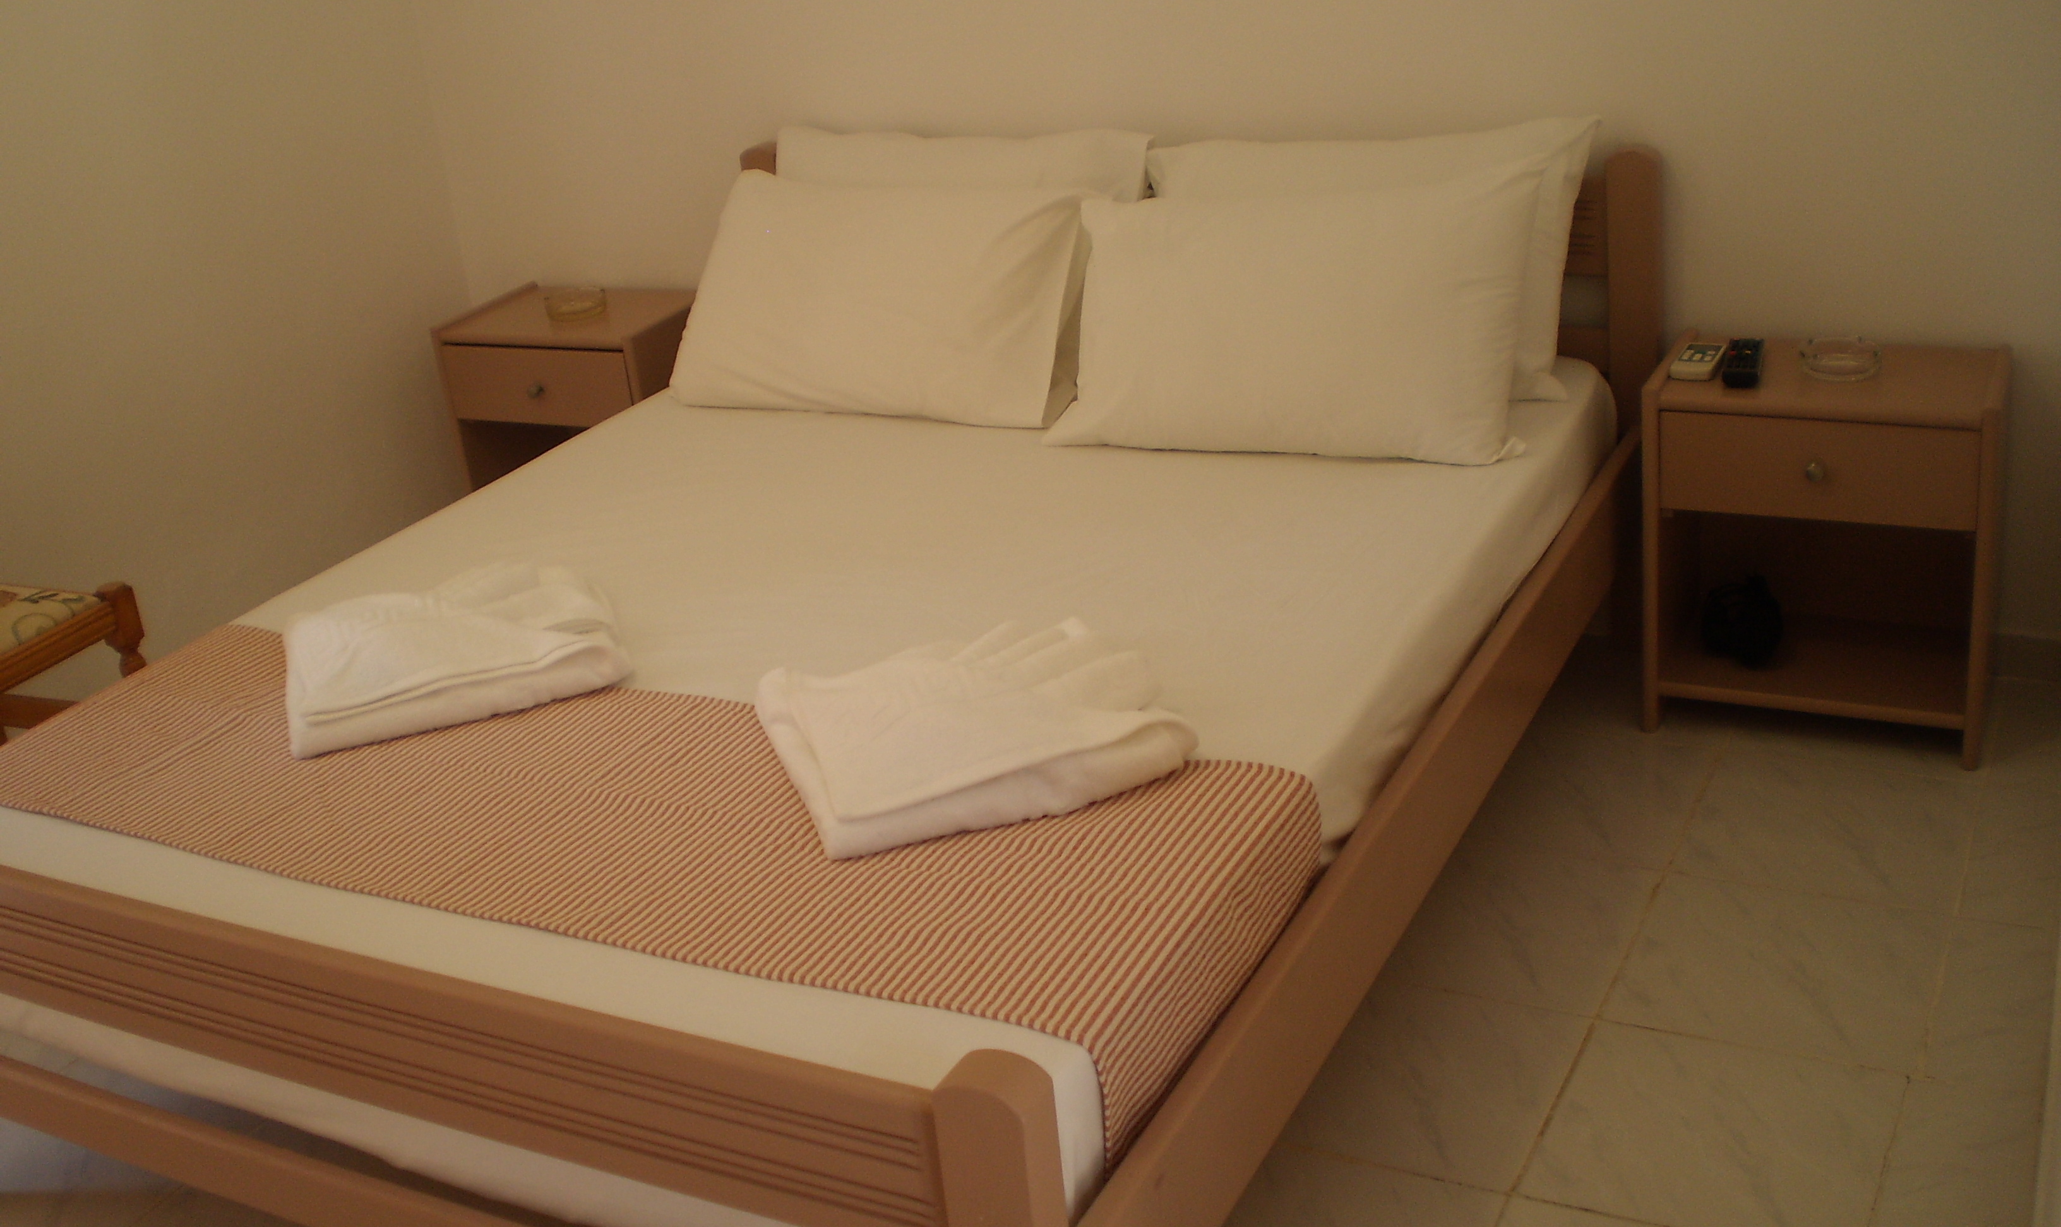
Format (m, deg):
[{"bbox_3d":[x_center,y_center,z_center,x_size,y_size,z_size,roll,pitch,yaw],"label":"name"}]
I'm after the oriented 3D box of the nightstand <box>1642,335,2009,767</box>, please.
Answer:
[{"bbox_3d":[1.116,-0.099,3.011,0.440,0.515,0.282,6,27,27],"label":"nightstand"}]

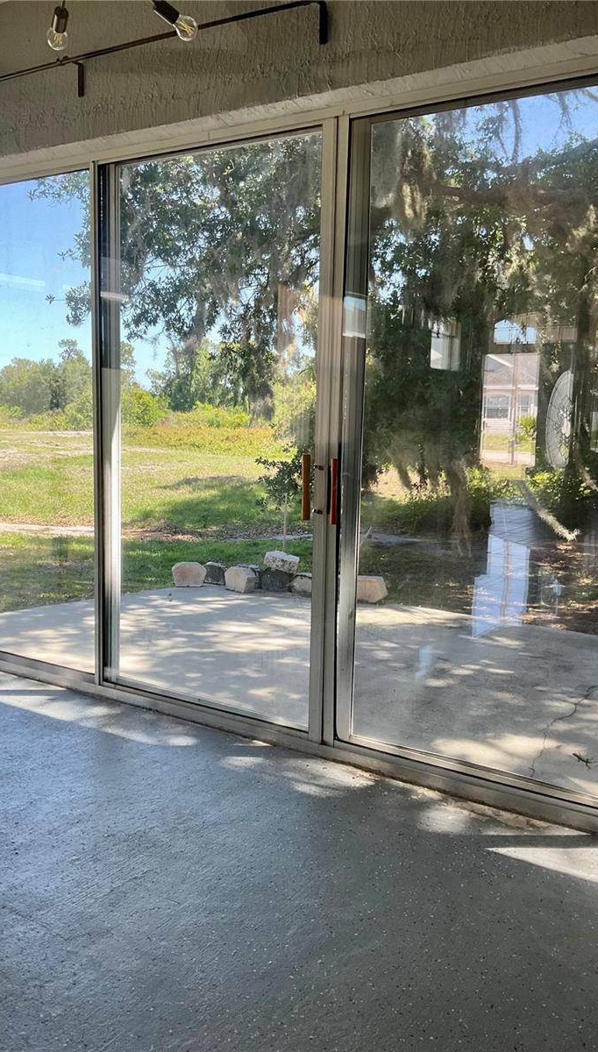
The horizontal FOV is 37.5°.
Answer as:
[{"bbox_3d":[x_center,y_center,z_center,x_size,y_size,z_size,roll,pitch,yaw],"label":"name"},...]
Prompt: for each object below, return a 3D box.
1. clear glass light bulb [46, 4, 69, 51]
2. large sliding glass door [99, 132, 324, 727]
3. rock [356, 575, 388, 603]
[{"bbox_3d":[-0.668,-1.381,2.450,0.060,0.118,0.060,5,39,-18],"label":"clear glass light bulb"},{"bbox_3d":[-0.403,-0.361,3.642,1.200,2.278,0.060,6,9,32],"label":"large sliding glass door"},{"bbox_3d":[0.541,0.479,6.831,0.295,0.205,0.150,2,8,5],"label":"rock"}]

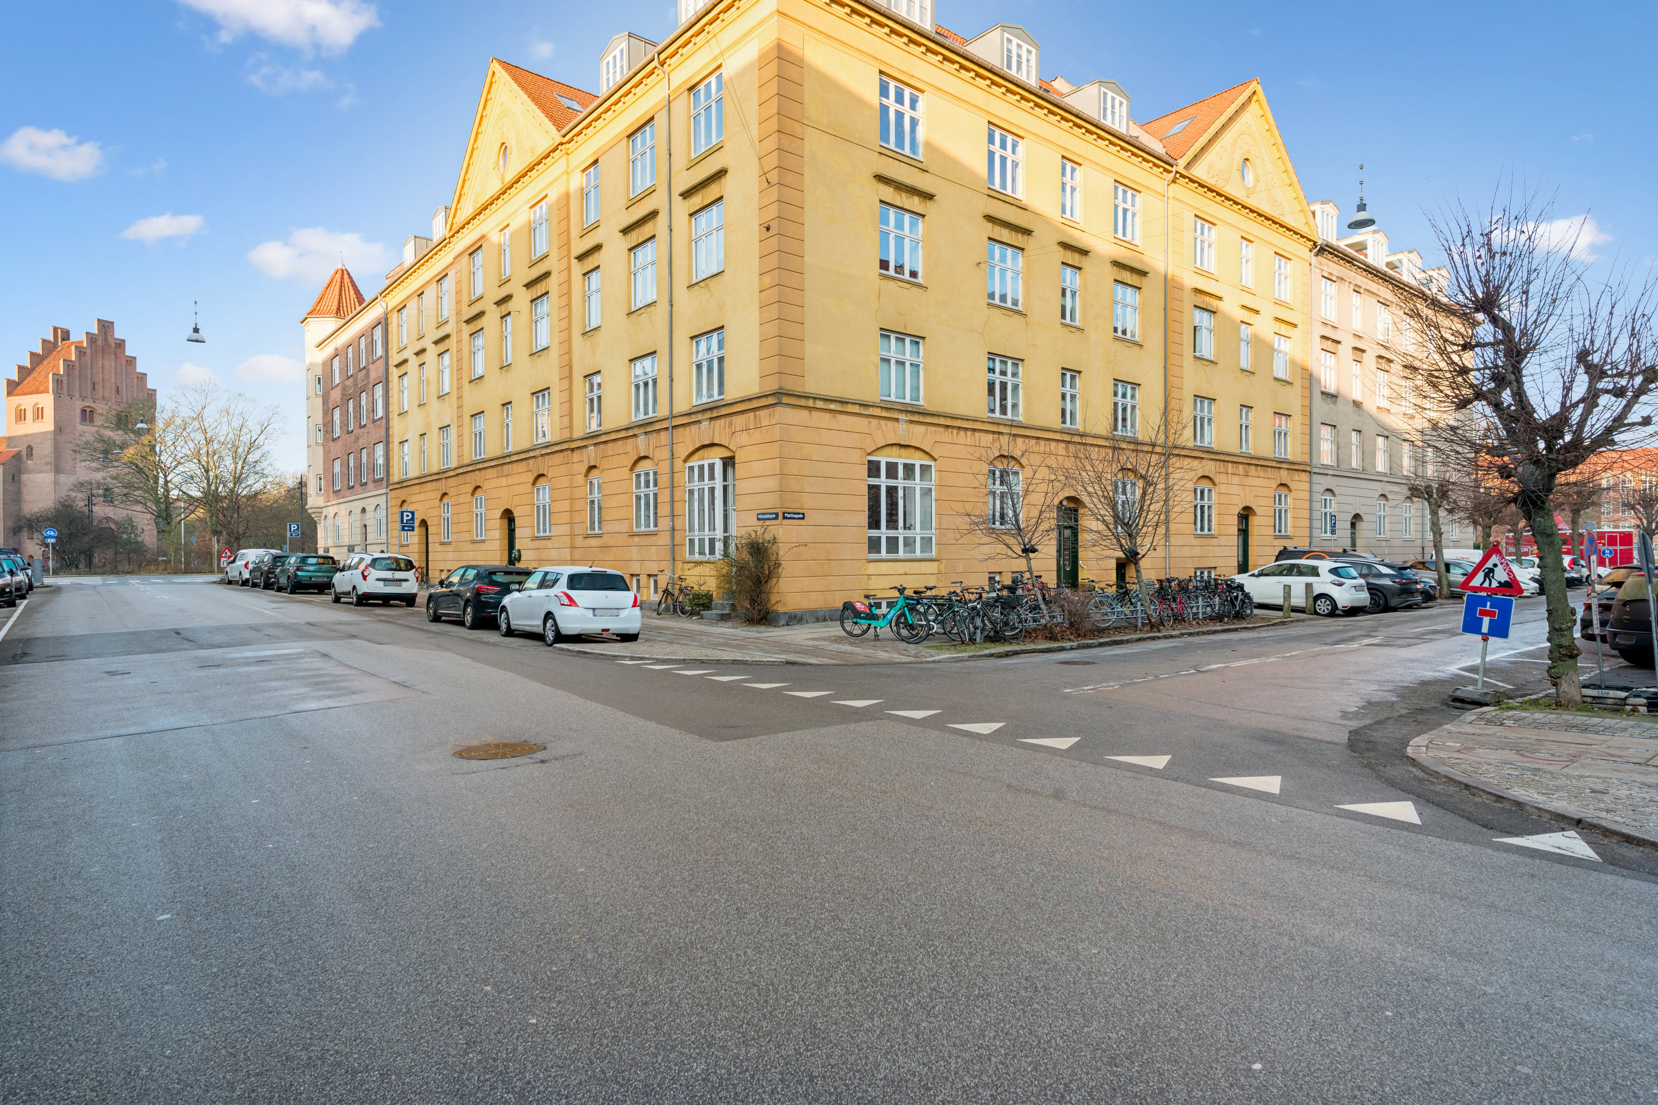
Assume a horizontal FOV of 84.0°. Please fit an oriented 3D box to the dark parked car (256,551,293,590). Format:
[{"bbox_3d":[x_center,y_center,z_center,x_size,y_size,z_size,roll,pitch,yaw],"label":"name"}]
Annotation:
[{"bbox_3d":[-25.700,0.860,43.100,1.840,1.600,4.450,0,0,-41],"label":"dark parked car"}]

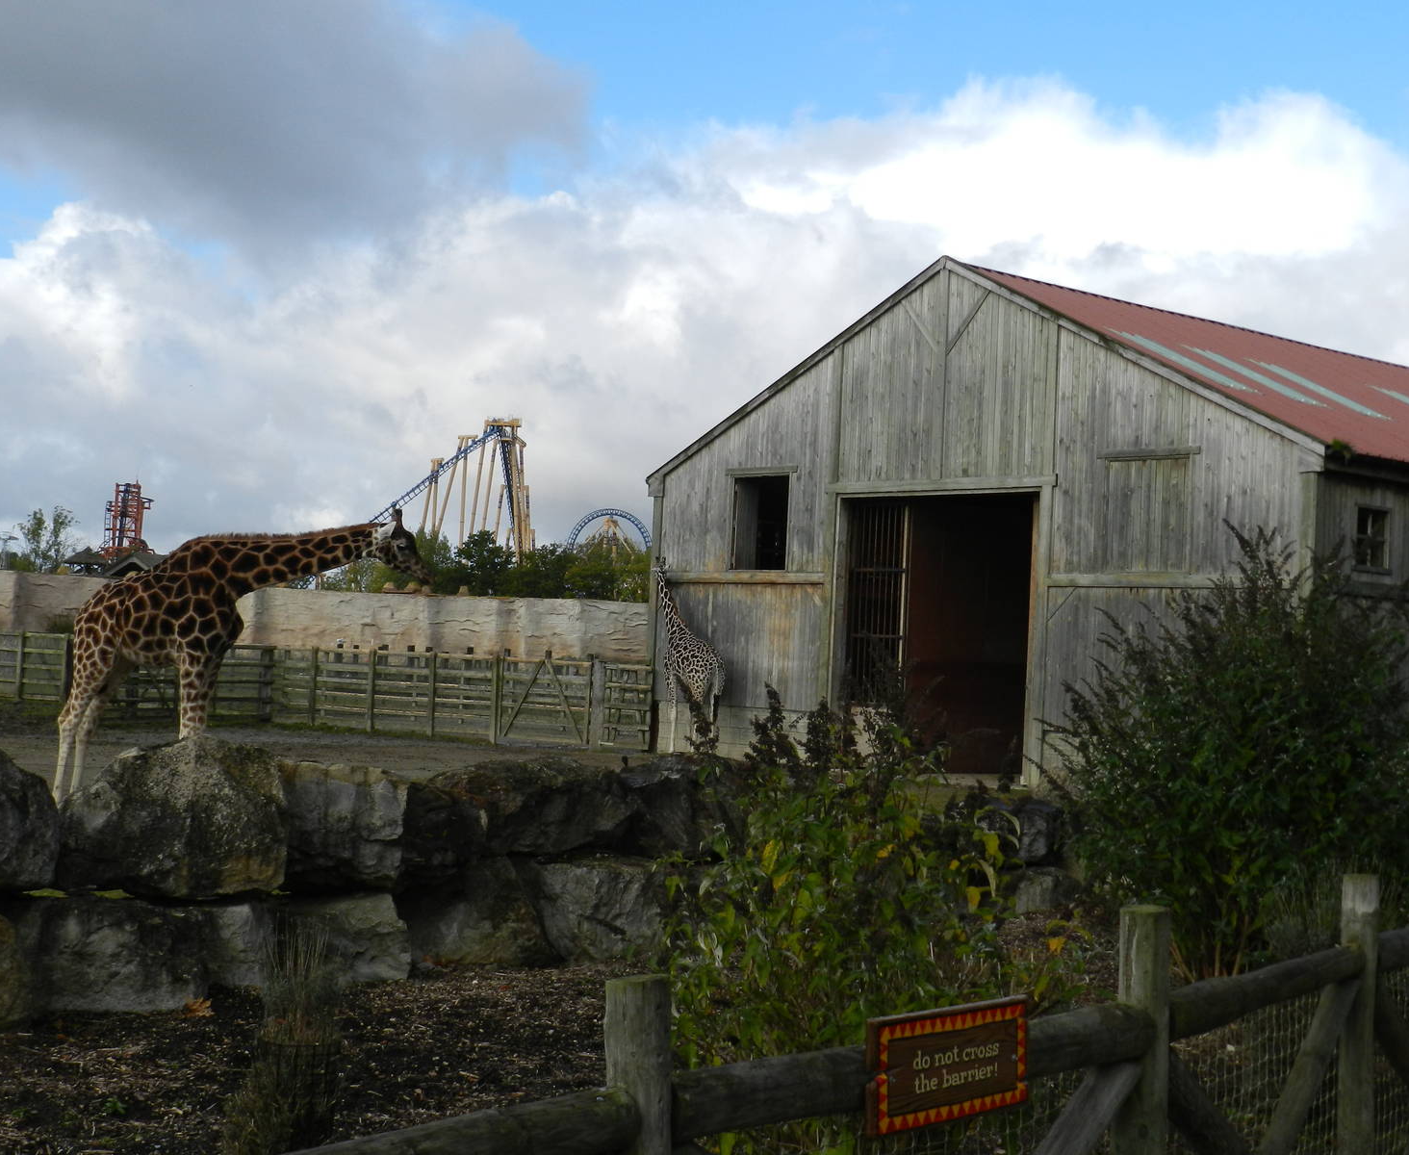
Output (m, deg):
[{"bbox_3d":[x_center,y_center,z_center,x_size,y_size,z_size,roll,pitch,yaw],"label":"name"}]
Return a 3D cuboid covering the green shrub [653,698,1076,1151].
[{"bbox_3d":[0.418,1.032,5.587,1.080,1.450,1.050,1,-1,0],"label":"green shrub"}]

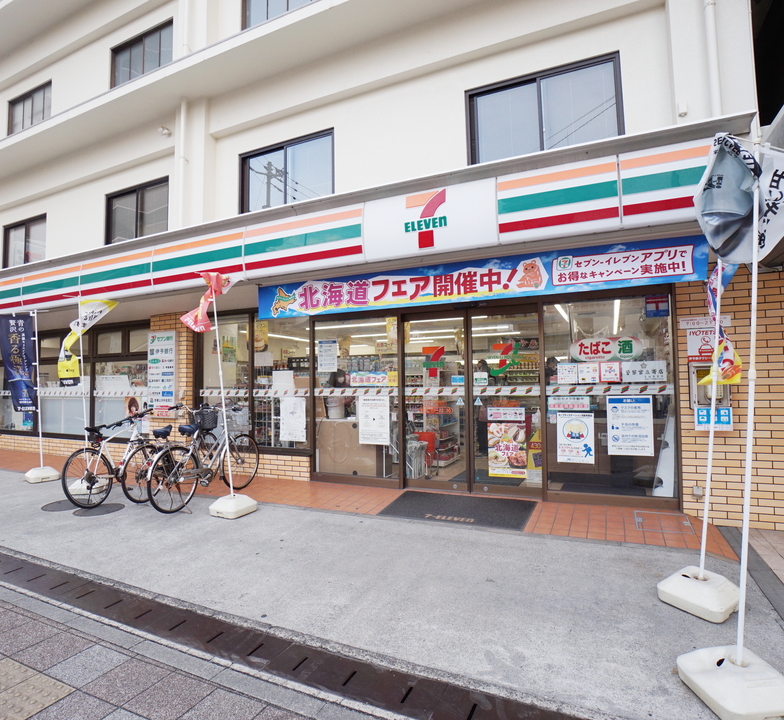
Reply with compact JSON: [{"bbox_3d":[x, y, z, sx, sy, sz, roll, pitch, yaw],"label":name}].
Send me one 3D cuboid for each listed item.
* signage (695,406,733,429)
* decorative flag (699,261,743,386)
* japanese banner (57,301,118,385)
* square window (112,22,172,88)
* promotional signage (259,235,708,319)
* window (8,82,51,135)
[{"bbox_3d":[3.023,0.557,4.231,0.295,0.214,0.010,-2,-2,25],"label":"signage"},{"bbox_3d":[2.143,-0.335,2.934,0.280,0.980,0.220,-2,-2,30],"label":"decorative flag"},{"bbox_3d":[-4.485,-0.258,6.636,0.740,1.270,0.280,0,-2,-15],"label":"japanese banner"},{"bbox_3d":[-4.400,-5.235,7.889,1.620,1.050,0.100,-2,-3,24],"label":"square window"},{"bbox_3d":[0.423,-0.675,4.025,4.066,0.347,0.030,-2,-3,24],"label":"promotional signage"},{"bbox_3d":[-7.961,-5.383,9.862,1.690,1.050,0.100,-2,-2,24],"label":"window"}]

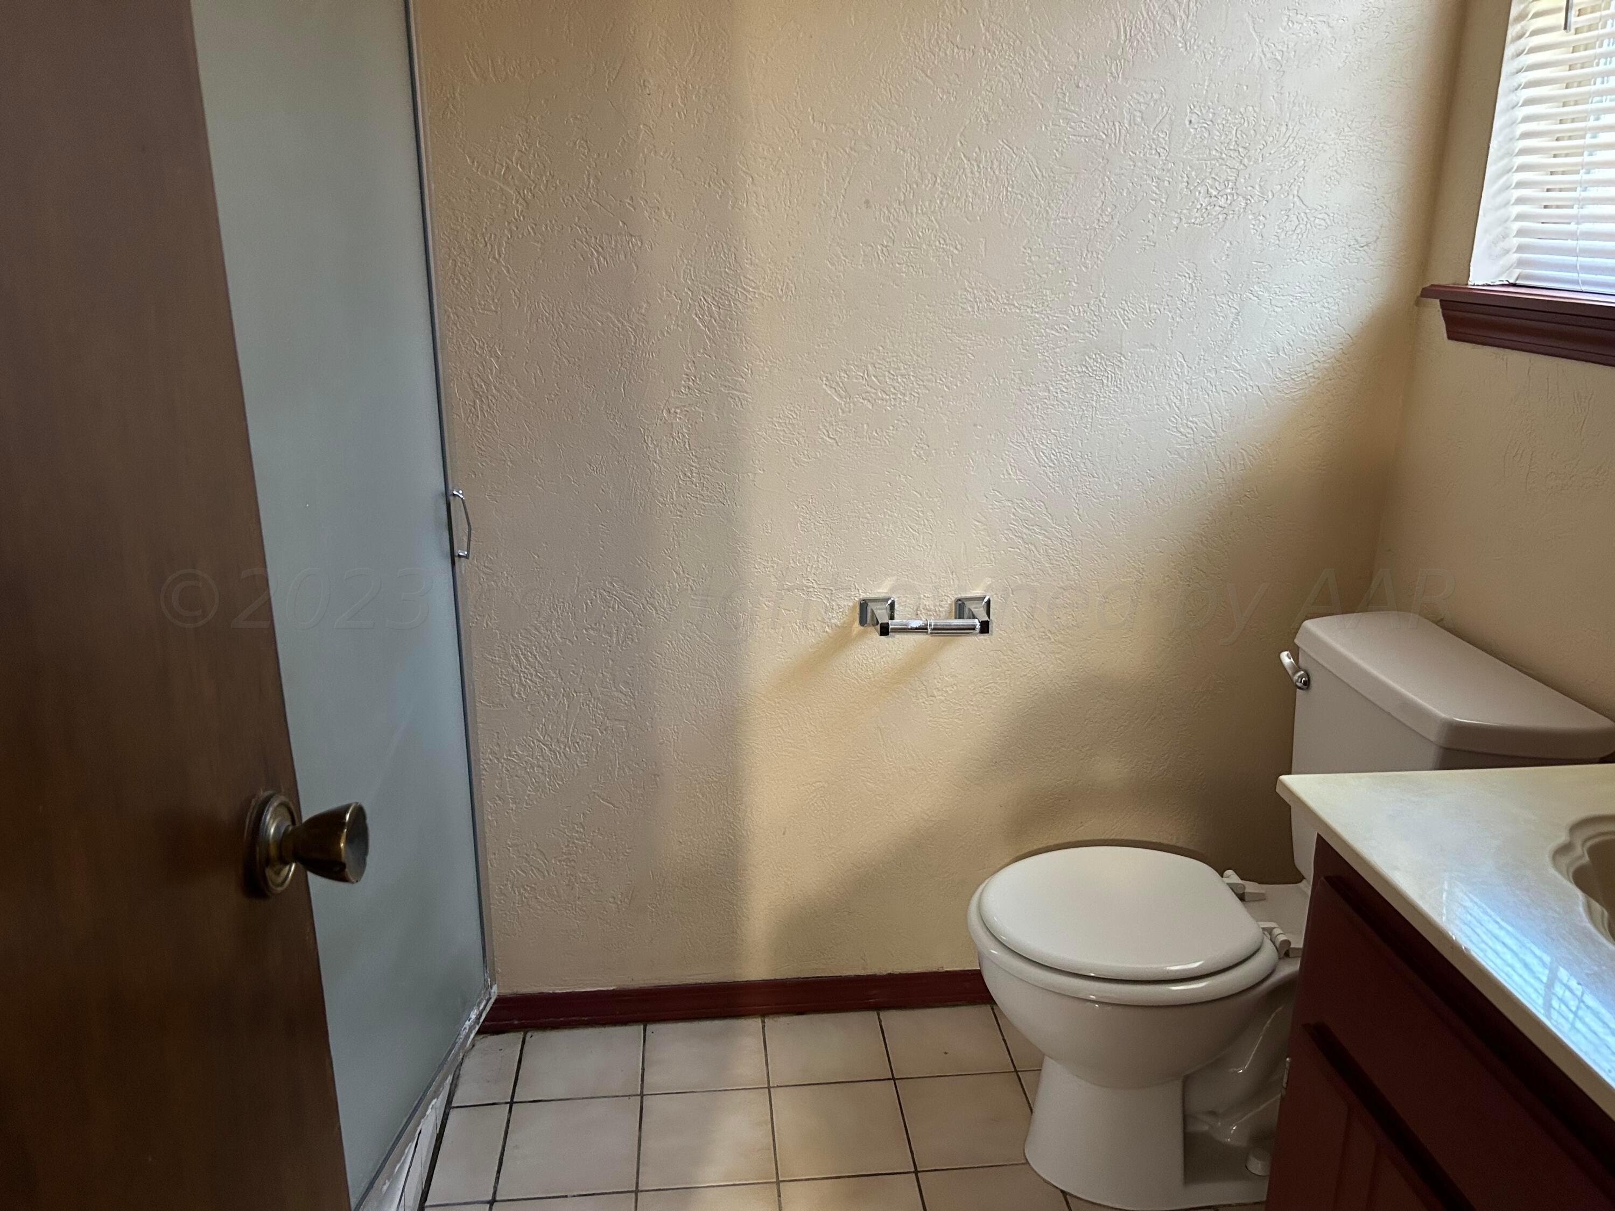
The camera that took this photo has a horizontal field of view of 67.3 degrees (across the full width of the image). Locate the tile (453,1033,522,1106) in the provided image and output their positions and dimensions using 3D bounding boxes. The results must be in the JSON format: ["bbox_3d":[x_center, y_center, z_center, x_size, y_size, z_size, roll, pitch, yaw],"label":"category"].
[{"bbox_3d":[-0.525,0.771,2.014,0.090,0.010,0.179,-1,17,-5],"label":"tile"}]

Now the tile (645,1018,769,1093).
[{"bbox_3d":[-0.172,0.762,2.046,0.200,0.010,0.179,-1,17,-5],"label":"tile"}]

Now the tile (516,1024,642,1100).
[{"bbox_3d":[-0.374,0.760,2.010,0.199,0.009,0.175,-1,18,-5],"label":"tile"}]

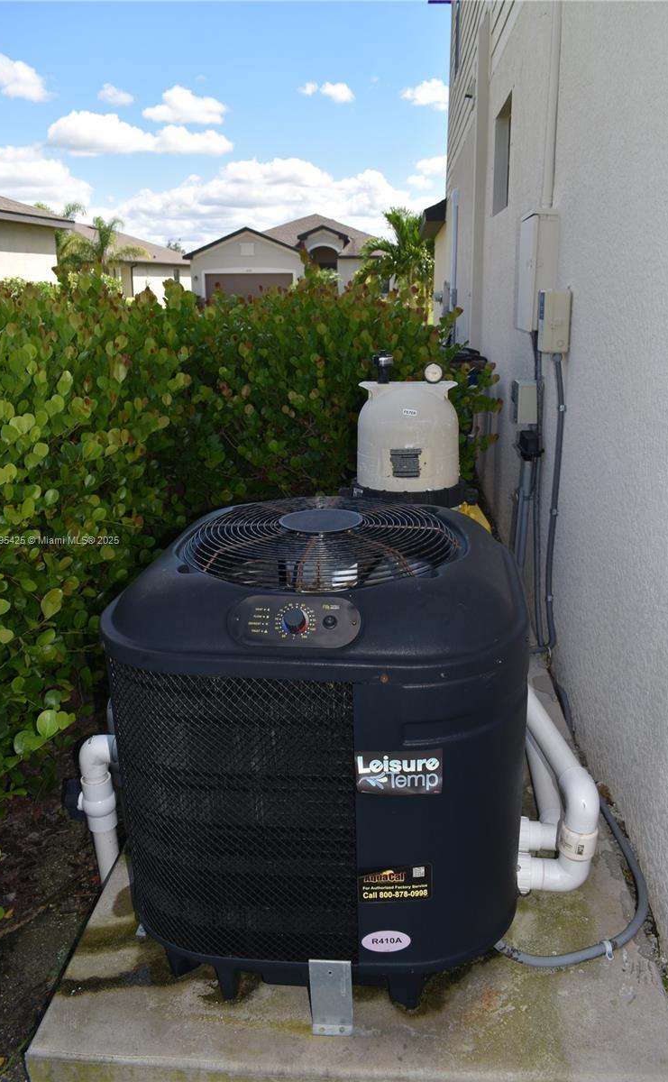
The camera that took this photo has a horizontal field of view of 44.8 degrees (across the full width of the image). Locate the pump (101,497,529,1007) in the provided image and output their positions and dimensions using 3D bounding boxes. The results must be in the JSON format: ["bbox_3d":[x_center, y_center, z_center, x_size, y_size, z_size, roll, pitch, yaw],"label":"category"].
[{"bbox_3d":[-0.013,0.383,1.907,0.867,0.909,0.881,1,18,7],"label":"pump"}]

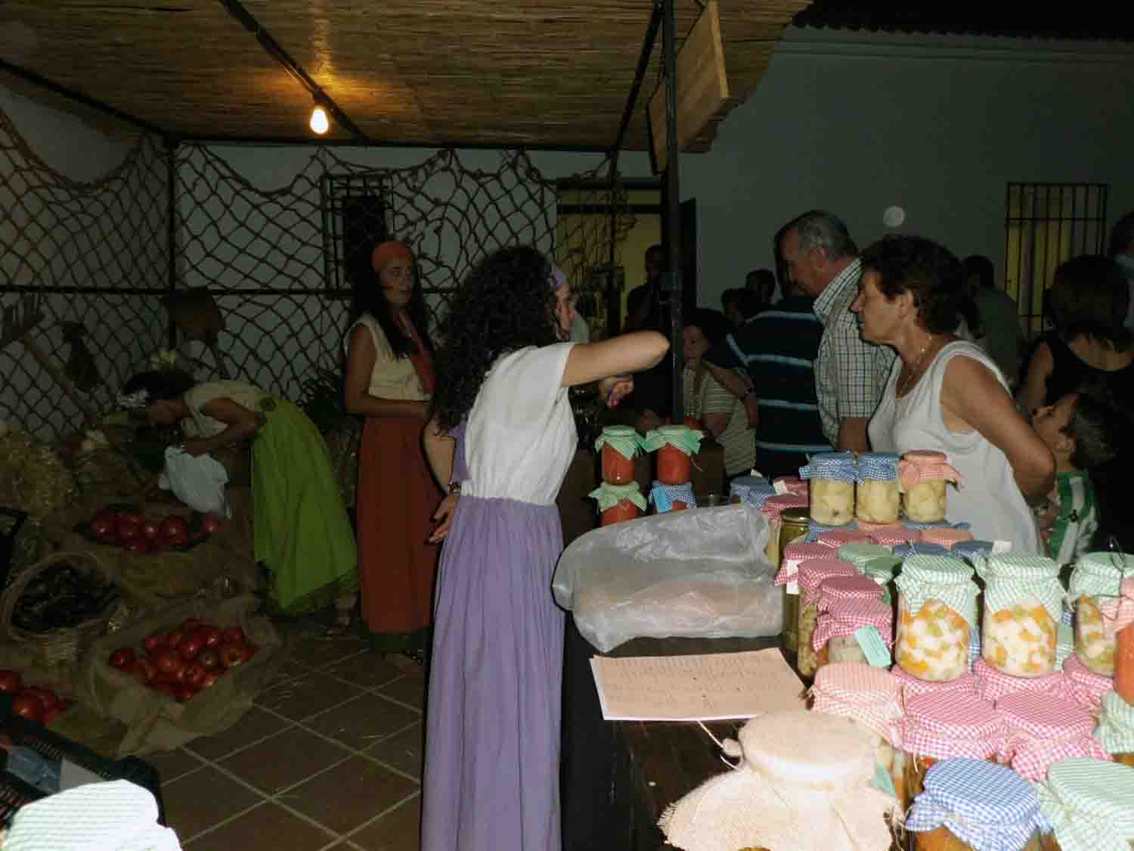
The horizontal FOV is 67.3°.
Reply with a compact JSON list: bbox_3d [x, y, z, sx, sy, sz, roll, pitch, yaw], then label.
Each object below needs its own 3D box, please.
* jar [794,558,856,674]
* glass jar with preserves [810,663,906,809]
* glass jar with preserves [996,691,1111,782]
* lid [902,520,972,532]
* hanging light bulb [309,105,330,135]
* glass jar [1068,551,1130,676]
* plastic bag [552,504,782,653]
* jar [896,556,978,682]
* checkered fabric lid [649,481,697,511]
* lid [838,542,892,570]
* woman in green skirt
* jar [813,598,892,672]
[{"bbox_3d":[0.386,0.285,1.270,0.085,0.155,0.085,0,8,0],"label":"jar"},{"bbox_3d":[0.323,0.353,0.957,0.104,0.132,0.104,0,7,0],"label":"glass jar with preserves"},{"bbox_3d":[0.478,0.301,0.847,0.100,0.050,0.100,-1,7,0],"label":"glass jar with preserves"},{"bbox_3d":[0.670,0.191,1.549,0.115,0.043,0.100,0,8,0],"label":"lid"},{"bbox_3d":[-0.914,-1.132,3.150,0.066,0.111,0.066,0,7,0],"label":"hanging light bulb"},{"bbox_3d":[0.631,0.216,0.977,0.097,0.130,0.096,0,7,0],"label":"glass jar"},{"bbox_3d":[0.168,0.252,1.502,0.370,0.160,0.310,0,8,0],"label":"plastic bag"},{"bbox_3d":[0.424,0.218,0.973,0.097,0.130,0.096,0,7,0],"label":"jar"},{"bbox_3d":[0.251,0.159,2.019,0.105,0.055,0.100,0,8,0],"label":"checkered fabric lid"},{"bbox_3d":[0.473,0.214,1.353,0.090,0.037,0.090,0,8,0],"label":"lid"},{"bbox_3d":[-1.519,0.336,3.910,1.030,1.130,0.500,0,8,0],"label":"woman in green skirt"},{"bbox_3d":[0.389,0.317,1.146,0.093,0.150,0.093,-1,7,0],"label":"jar"}]

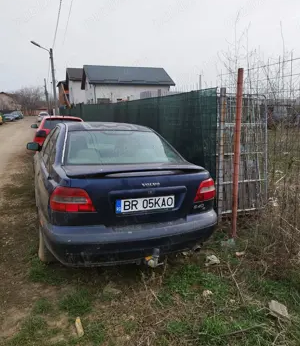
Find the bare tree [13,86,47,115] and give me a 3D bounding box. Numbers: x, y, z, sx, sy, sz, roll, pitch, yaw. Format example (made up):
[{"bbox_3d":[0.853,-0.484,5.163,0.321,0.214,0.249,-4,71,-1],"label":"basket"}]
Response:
[{"bbox_3d":[-32.157,-19.267,74.000,8.800,8.000,7.500,-5,13,-22],"label":"bare tree"}]

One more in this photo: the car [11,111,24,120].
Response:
[{"bbox_3d":[-27.133,-11.819,57.000,1.760,1.530,4.200,-4,13,-21],"label":"car"}]

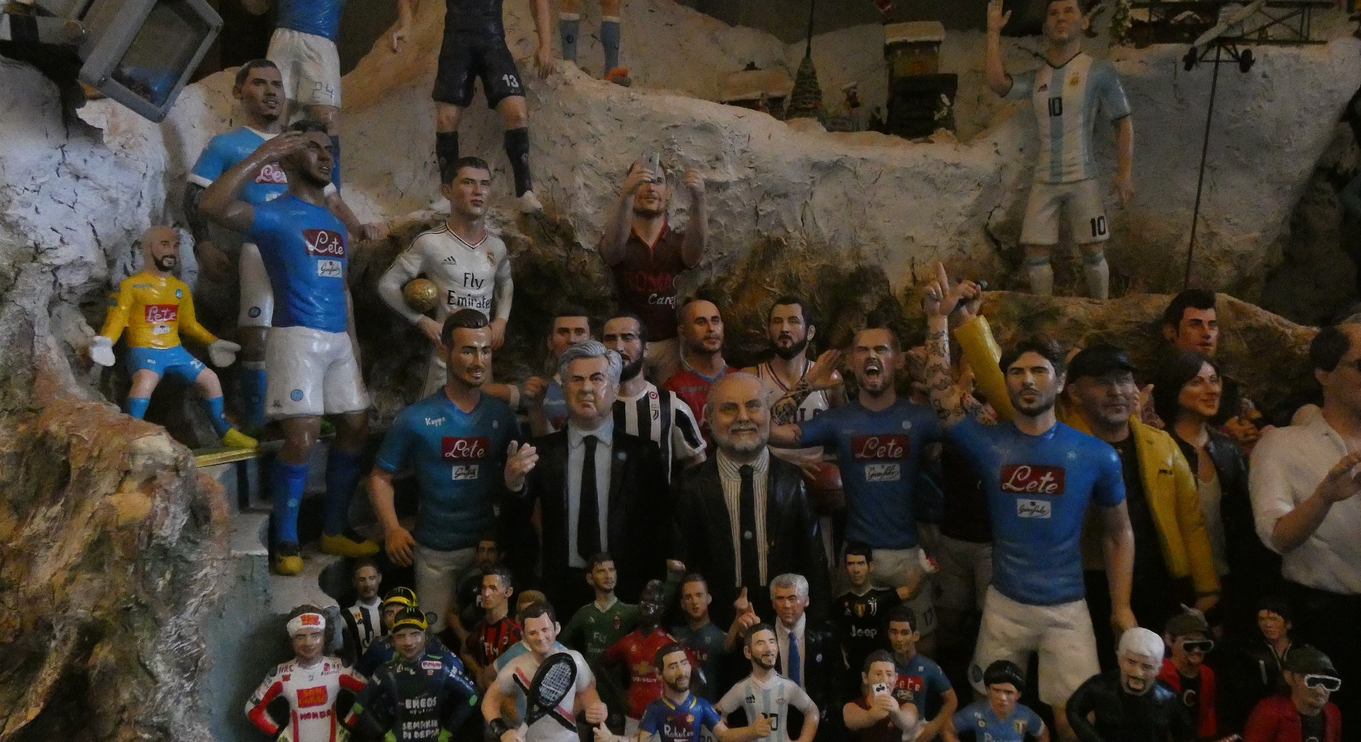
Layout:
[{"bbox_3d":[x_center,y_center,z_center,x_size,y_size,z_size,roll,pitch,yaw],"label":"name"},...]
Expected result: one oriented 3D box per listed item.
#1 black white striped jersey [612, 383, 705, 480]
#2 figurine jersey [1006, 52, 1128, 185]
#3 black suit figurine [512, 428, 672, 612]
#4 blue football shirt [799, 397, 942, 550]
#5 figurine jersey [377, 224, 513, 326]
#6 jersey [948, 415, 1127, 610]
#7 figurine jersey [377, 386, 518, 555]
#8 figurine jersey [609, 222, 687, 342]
[{"bbox_3d":[-0.036,0.075,0.900,0.118,0.130,0.065,0,4,0],"label":"black white striped jersey"},{"bbox_3d":[0.417,-0.274,1.060,0.123,0.141,0.070,3,5,33],"label":"figurine jersey"},{"bbox_3d":[-0.068,0.125,0.755,0.122,0.162,0.075,0,4,5],"label":"black suit figurine"},{"bbox_3d":[0.166,0.089,0.850,0.123,0.132,0.068,1,4,12],"label":"blue football shirt"},{"bbox_3d":[-0.237,-0.088,1.000,0.122,0.123,0.078,-2,5,-32],"label":"figurine jersey"},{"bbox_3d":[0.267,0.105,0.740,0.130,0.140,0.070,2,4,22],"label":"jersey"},{"bbox_3d":[-0.196,0.084,0.830,0.114,0.133,0.070,-2,4,-27],"label":"figurine jersey"},{"bbox_3d":[-0.035,-0.099,1.090,0.092,0.132,0.078,-1,4,-14],"label":"figurine jersey"}]

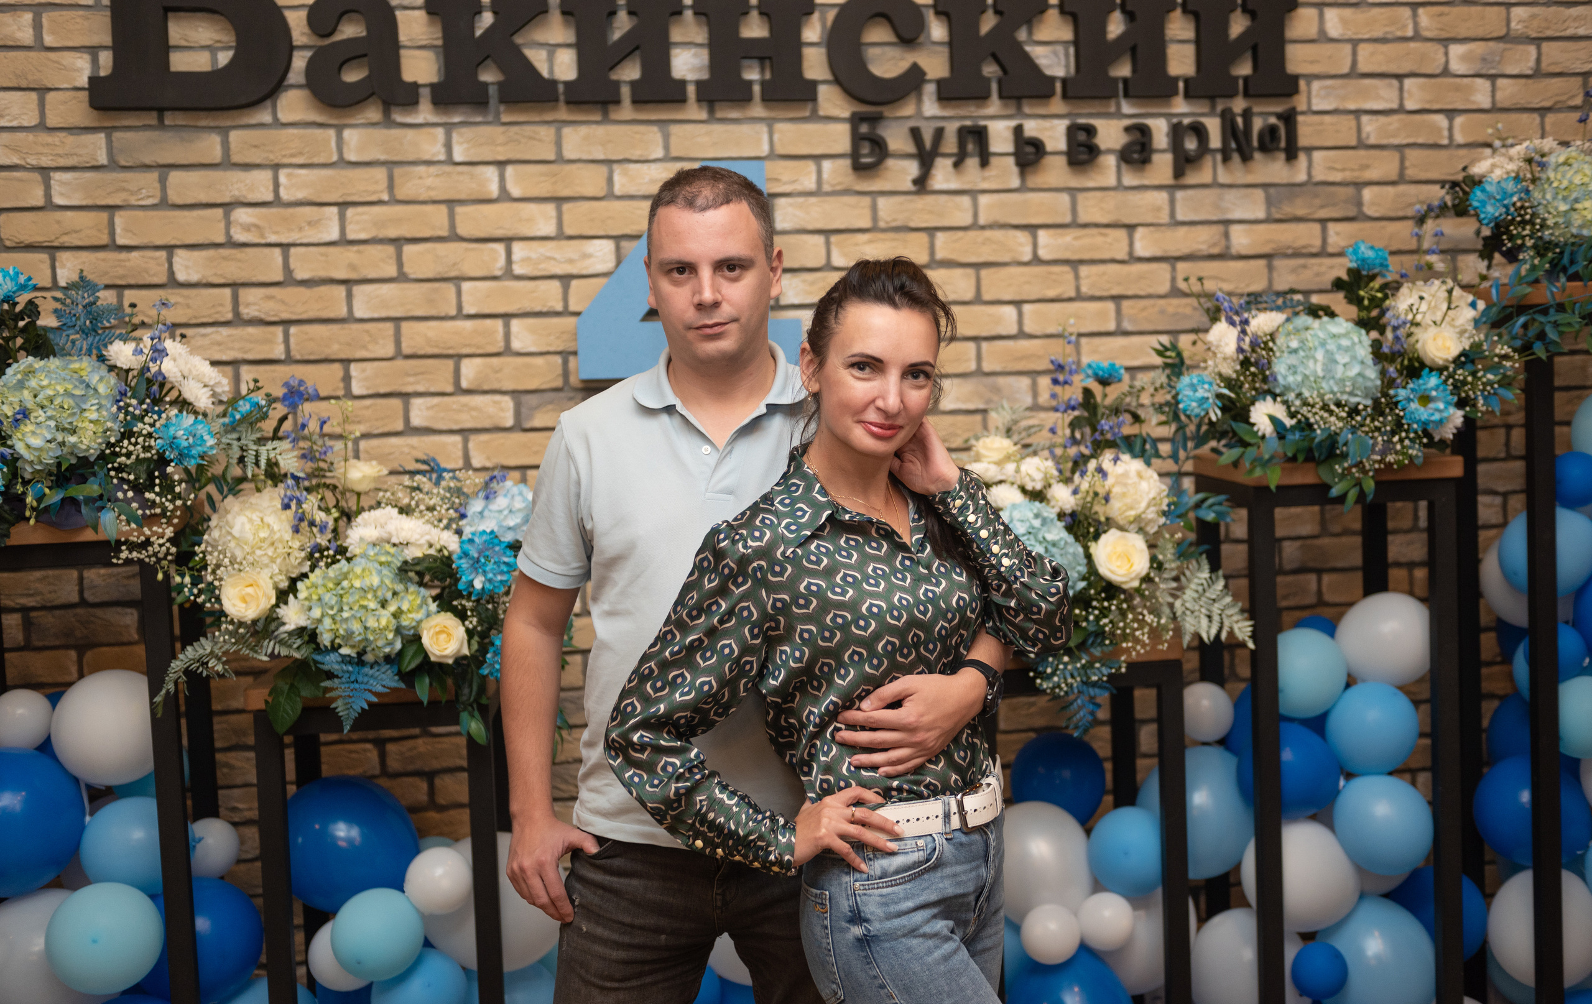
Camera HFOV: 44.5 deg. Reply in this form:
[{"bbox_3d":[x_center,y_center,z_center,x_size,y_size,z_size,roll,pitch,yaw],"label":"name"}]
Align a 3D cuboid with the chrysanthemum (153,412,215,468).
[{"bbox_3d":[-0.978,-0.102,3.115,0.102,0.090,0.075,-3,4,-15],"label":"chrysanthemum"}]

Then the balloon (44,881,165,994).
[{"bbox_3d":[-0.987,0.622,2.778,0.172,0.162,0.169,-4,4,-20],"label":"balloon"}]

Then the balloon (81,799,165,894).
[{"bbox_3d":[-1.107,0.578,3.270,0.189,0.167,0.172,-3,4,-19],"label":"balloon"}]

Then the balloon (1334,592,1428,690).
[{"bbox_3d":[1.143,0.267,3.783,0.198,0.184,0.191,-3,4,-10],"label":"balloon"}]

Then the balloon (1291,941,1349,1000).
[{"bbox_3d":[1.002,0.895,3.720,0.107,0.114,0.111,-1,3,15],"label":"balloon"}]

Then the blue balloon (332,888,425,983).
[{"bbox_3d":[-0.609,0.632,2.837,0.136,0.138,0.136,-3,4,-13],"label":"blue balloon"}]

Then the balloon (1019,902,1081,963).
[{"bbox_3d":[0.394,0.670,3.015,0.092,0.096,0.092,-2,4,7],"label":"balloon"}]

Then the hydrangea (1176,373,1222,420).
[{"bbox_3d":[0.653,-0.174,3.159,0.077,0.075,0.065,0,4,32],"label":"hydrangea"}]

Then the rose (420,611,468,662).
[{"bbox_3d":[-0.581,0.225,3.208,0.082,0.085,0.066,-3,4,-10],"label":"rose"}]

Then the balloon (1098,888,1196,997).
[{"bbox_3d":[0.673,0.840,3.740,0.199,0.220,0.205,-2,3,10],"label":"balloon"}]

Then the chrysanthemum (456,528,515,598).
[{"bbox_3d":[-0.531,0.106,3.330,0.102,0.117,0.060,-3,3,-9],"label":"chrysanthemum"}]

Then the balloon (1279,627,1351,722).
[{"bbox_3d":[0.963,0.326,3.695,0.175,0.172,0.173,-3,4,-10],"label":"balloon"}]

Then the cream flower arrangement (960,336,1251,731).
[{"bbox_3d":[0.562,0.059,3.643,0.582,0.740,0.500,-3,4,-5],"label":"cream flower arrangement"}]

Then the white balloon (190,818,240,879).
[{"bbox_3d":[-1.001,0.593,3.330,0.100,0.104,0.105,-3,3,-17],"label":"white balloon"}]

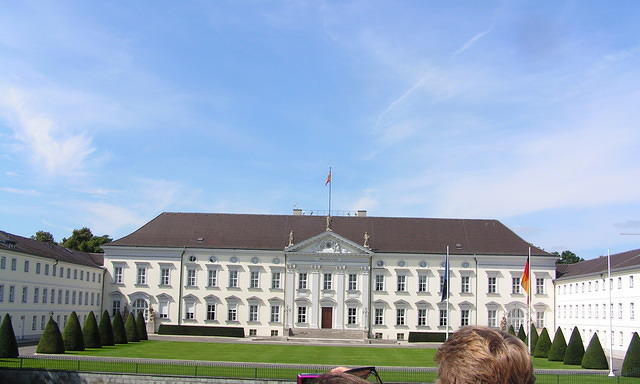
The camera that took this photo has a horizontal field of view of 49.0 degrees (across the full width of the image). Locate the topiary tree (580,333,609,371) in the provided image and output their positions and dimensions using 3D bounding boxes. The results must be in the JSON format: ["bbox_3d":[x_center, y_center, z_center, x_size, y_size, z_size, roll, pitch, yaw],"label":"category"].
[{"bbox_3d":[24.014,13.890,61.541,2.355,3.110,2.355,1,-10,1],"label":"topiary tree"}]

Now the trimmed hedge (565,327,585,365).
[{"bbox_3d":[24.294,14.607,66.837,2.207,3.510,2.207,1,-10,1],"label":"trimmed hedge"}]

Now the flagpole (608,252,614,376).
[{"bbox_3d":[22.477,9.307,54.696,0.220,9.745,0.220,1,-10,1],"label":"flagpole"}]

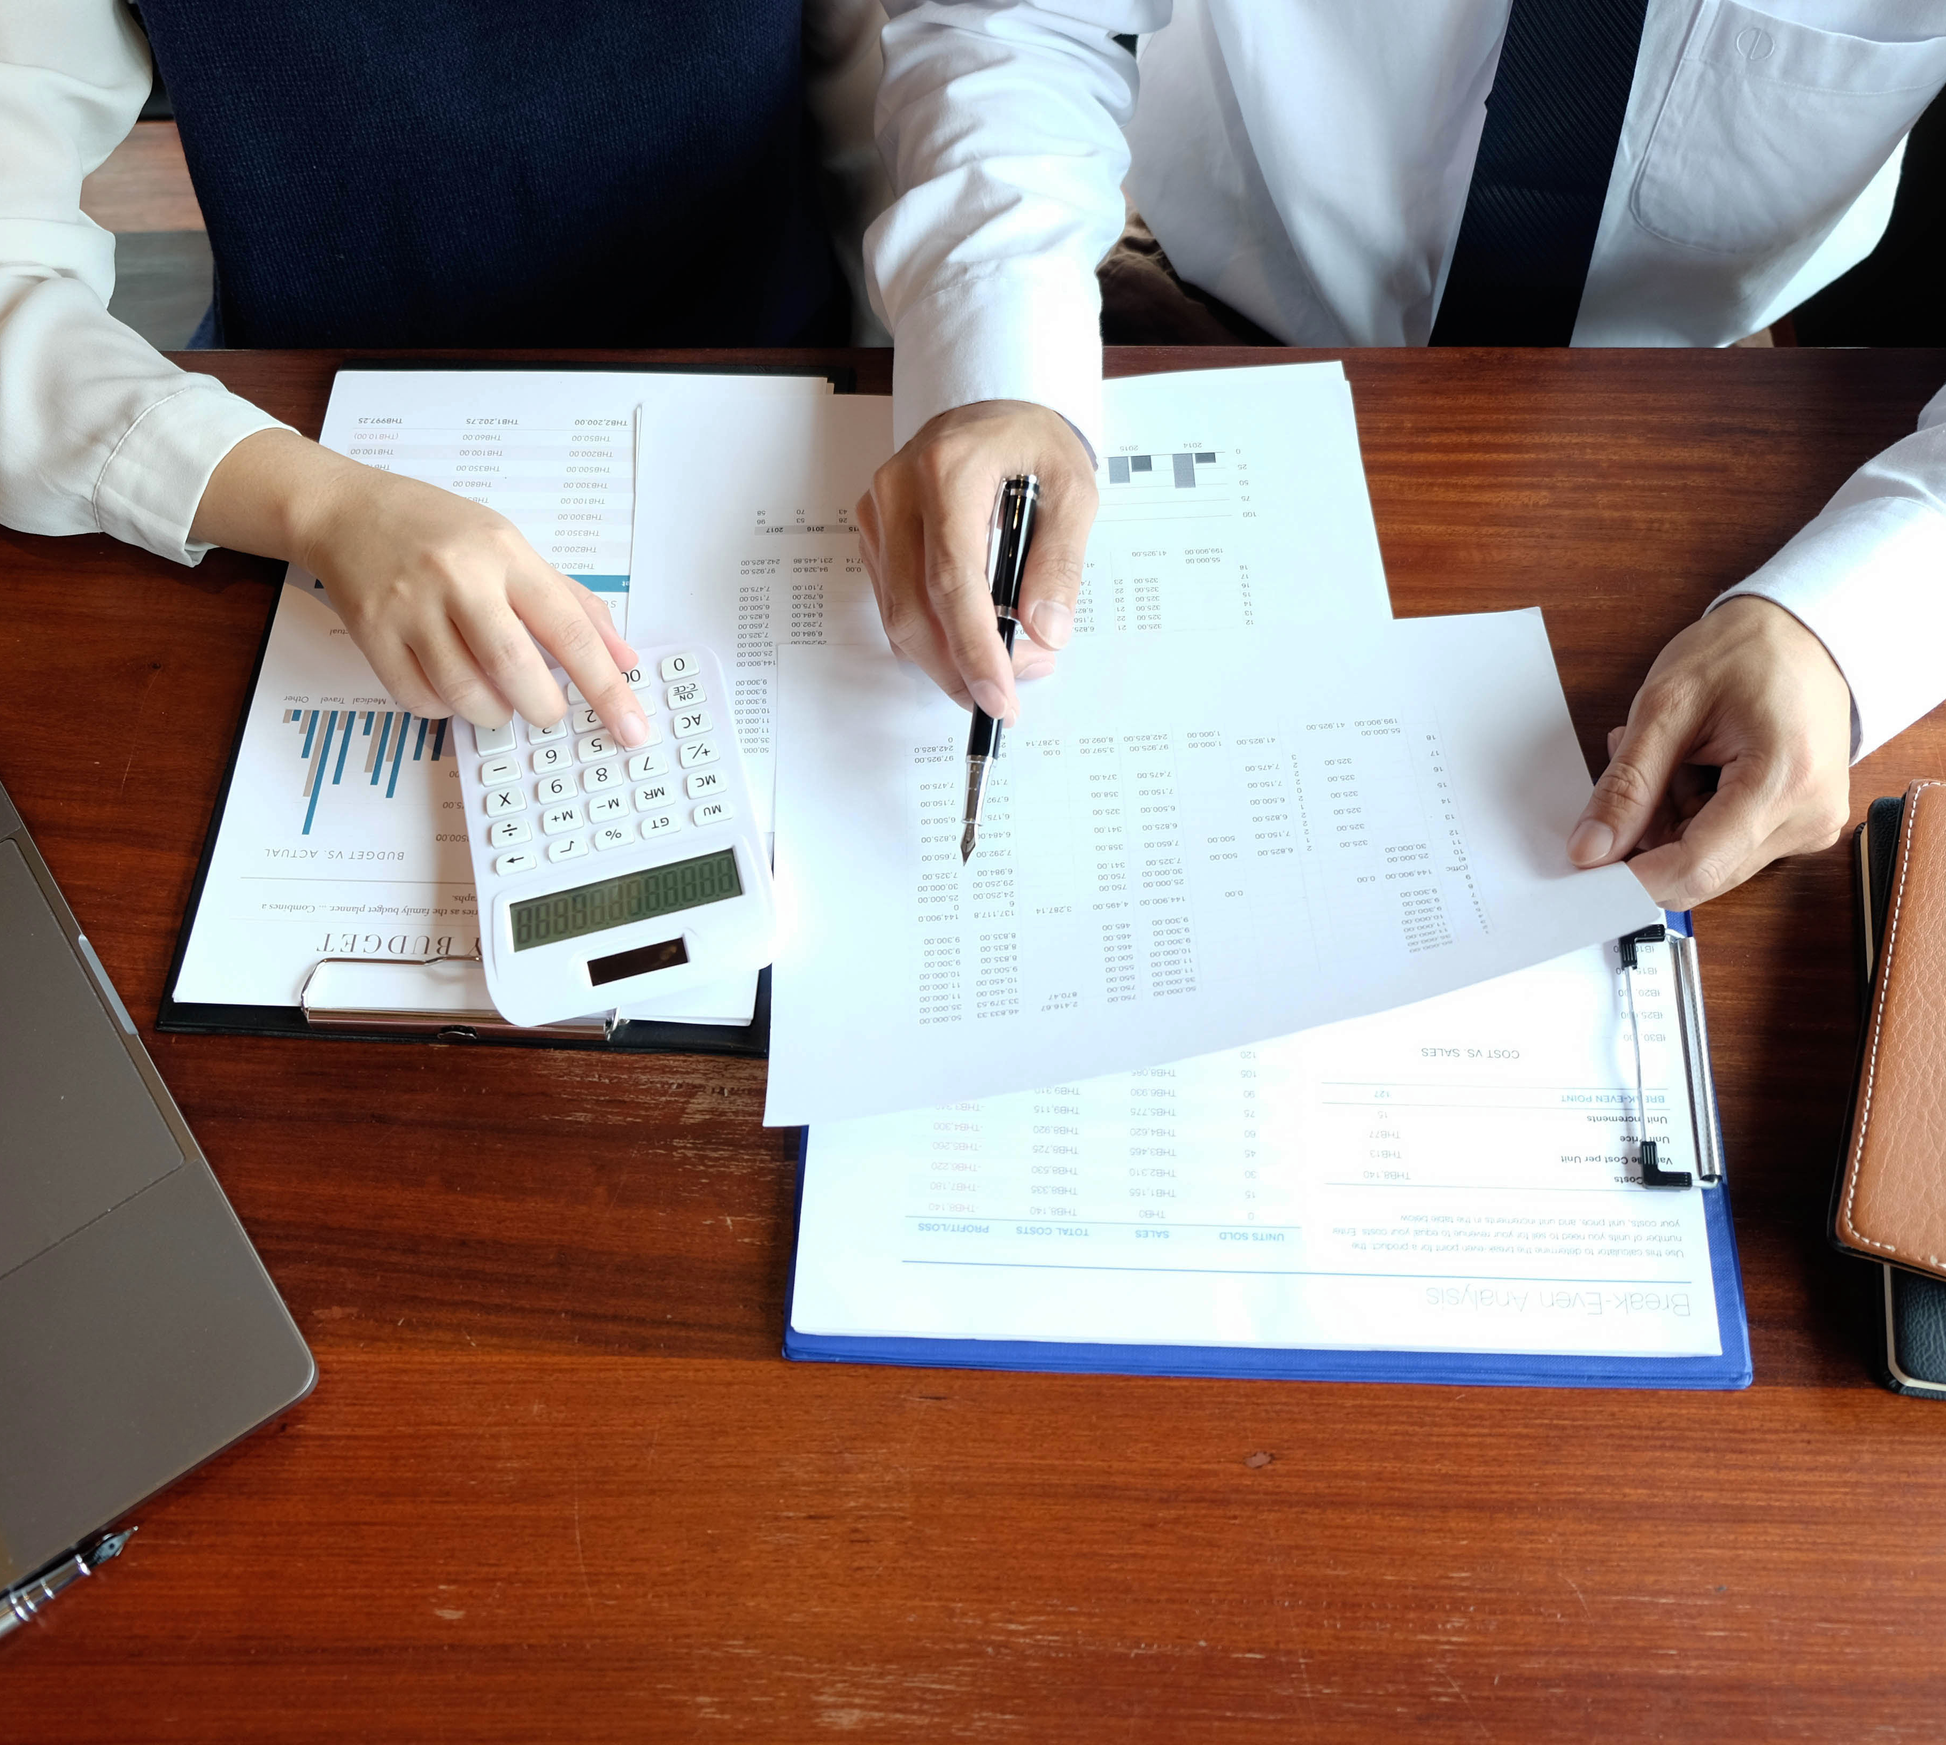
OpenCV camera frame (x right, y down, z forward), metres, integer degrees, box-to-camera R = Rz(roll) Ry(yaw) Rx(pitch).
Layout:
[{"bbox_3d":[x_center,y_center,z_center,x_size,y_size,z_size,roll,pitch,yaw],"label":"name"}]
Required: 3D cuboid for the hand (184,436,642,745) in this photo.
[{"bbox_3d":[-0.207,-0.103,0.722,0.188,0.068,0.080,31,67,17],"label":"hand"}]

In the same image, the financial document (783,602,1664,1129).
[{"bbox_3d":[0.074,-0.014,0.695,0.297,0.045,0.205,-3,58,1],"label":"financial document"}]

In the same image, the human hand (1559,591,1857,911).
[{"bbox_3d":[0.247,-0.028,0.653,0.085,0.085,0.120,34,68,18],"label":"human hand"}]

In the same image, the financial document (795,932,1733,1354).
[{"bbox_3d":[0.093,0.058,0.678,0.297,0.006,0.210,1,62,2],"label":"financial document"}]

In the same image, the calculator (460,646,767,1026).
[{"bbox_3d":[-0.129,-0.017,0.708,0.105,0.025,0.147,-13,58,-5],"label":"calculator"}]

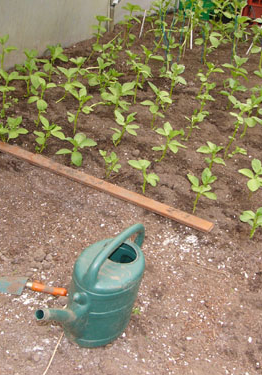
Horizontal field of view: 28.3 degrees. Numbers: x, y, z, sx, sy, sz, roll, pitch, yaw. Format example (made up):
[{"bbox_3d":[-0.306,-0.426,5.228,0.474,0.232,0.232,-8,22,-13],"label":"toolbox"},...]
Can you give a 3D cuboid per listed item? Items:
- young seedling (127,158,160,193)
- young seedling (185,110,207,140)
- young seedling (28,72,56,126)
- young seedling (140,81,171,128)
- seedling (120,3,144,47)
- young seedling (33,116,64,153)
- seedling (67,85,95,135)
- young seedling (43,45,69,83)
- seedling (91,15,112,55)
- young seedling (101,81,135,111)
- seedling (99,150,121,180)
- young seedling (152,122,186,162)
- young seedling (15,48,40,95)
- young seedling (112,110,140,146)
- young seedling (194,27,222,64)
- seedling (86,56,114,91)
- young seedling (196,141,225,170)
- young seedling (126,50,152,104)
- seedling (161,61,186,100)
[{"bbox_3d":[0.065,-0.049,2.718,0.167,0.194,0.159,0,27,0],"label":"young seedling"},{"bbox_3d":[0.349,-0.328,2.816,0.130,0.167,0.120,4,31,0],"label":"young seedling"},{"bbox_3d":[-0.597,-0.571,3.446,0.175,0.361,0.158,-3,29,-10],"label":"young seedling"},{"bbox_3d":[0.137,-0.454,2.897,0.178,0.274,0.164,4,31,0],"label":"young seedling"},{"bbox_3d":[0.002,-1.670,5.380,0.235,0.444,0.211,2,29,-1],"label":"seedling"},{"bbox_3d":[-0.382,-0.239,2.407,0.138,0.180,0.125,3,35,0],"label":"young seedling"},{"bbox_3d":[-0.303,-0.466,3.188,0.172,0.292,0.163,0,29,0],"label":"seedling"},{"bbox_3d":[-0.493,-0.812,3.444,0.172,0.249,0.158,4,31,0],"label":"young seedling"},{"bbox_3d":[-0.293,-1.480,5.078,0.185,0.385,0.166,0,29,-4],"label":"seedling"},{"bbox_3d":[-0.094,-0.678,3.902,0.255,0.226,0.242,0,27,0],"label":"young seedling"},{"bbox_3d":[-0.114,-0.122,2.896,0.122,0.161,0.116,0,27,0],"label":"seedling"},{"bbox_3d":[0.215,-0.254,3.055,0.189,0.234,0.170,4,29,3],"label":"young seedling"},{"bbox_3d":[-0.756,-0.830,3.799,0.175,0.329,0.167,0,29,0],"label":"young seedling"},{"bbox_3d":[-0.026,-0.275,2.480,0.133,0.186,0.120,3,35,0],"label":"young seedling"},{"bbox_3d":[0.777,-1.398,5.149,0.277,0.361,0.263,0,27,0],"label":"young seedling"},{"bbox_3d":[-0.265,-0.952,4.375,0.236,0.278,0.224,0,27,0],"label":"seedling"},{"bbox_3d":[0.388,-0.150,2.539,0.146,0.152,0.135,4,31,0],"label":"young seedling"},{"bbox_3d":[0.058,-0.839,4.009,0.200,0.413,0.190,0,27,0],"label":"young seedling"},{"bbox_3d":[0.302,-0.739,3.701,0.171,0.267,0.162,0,29,0],"label":"seedling"}]

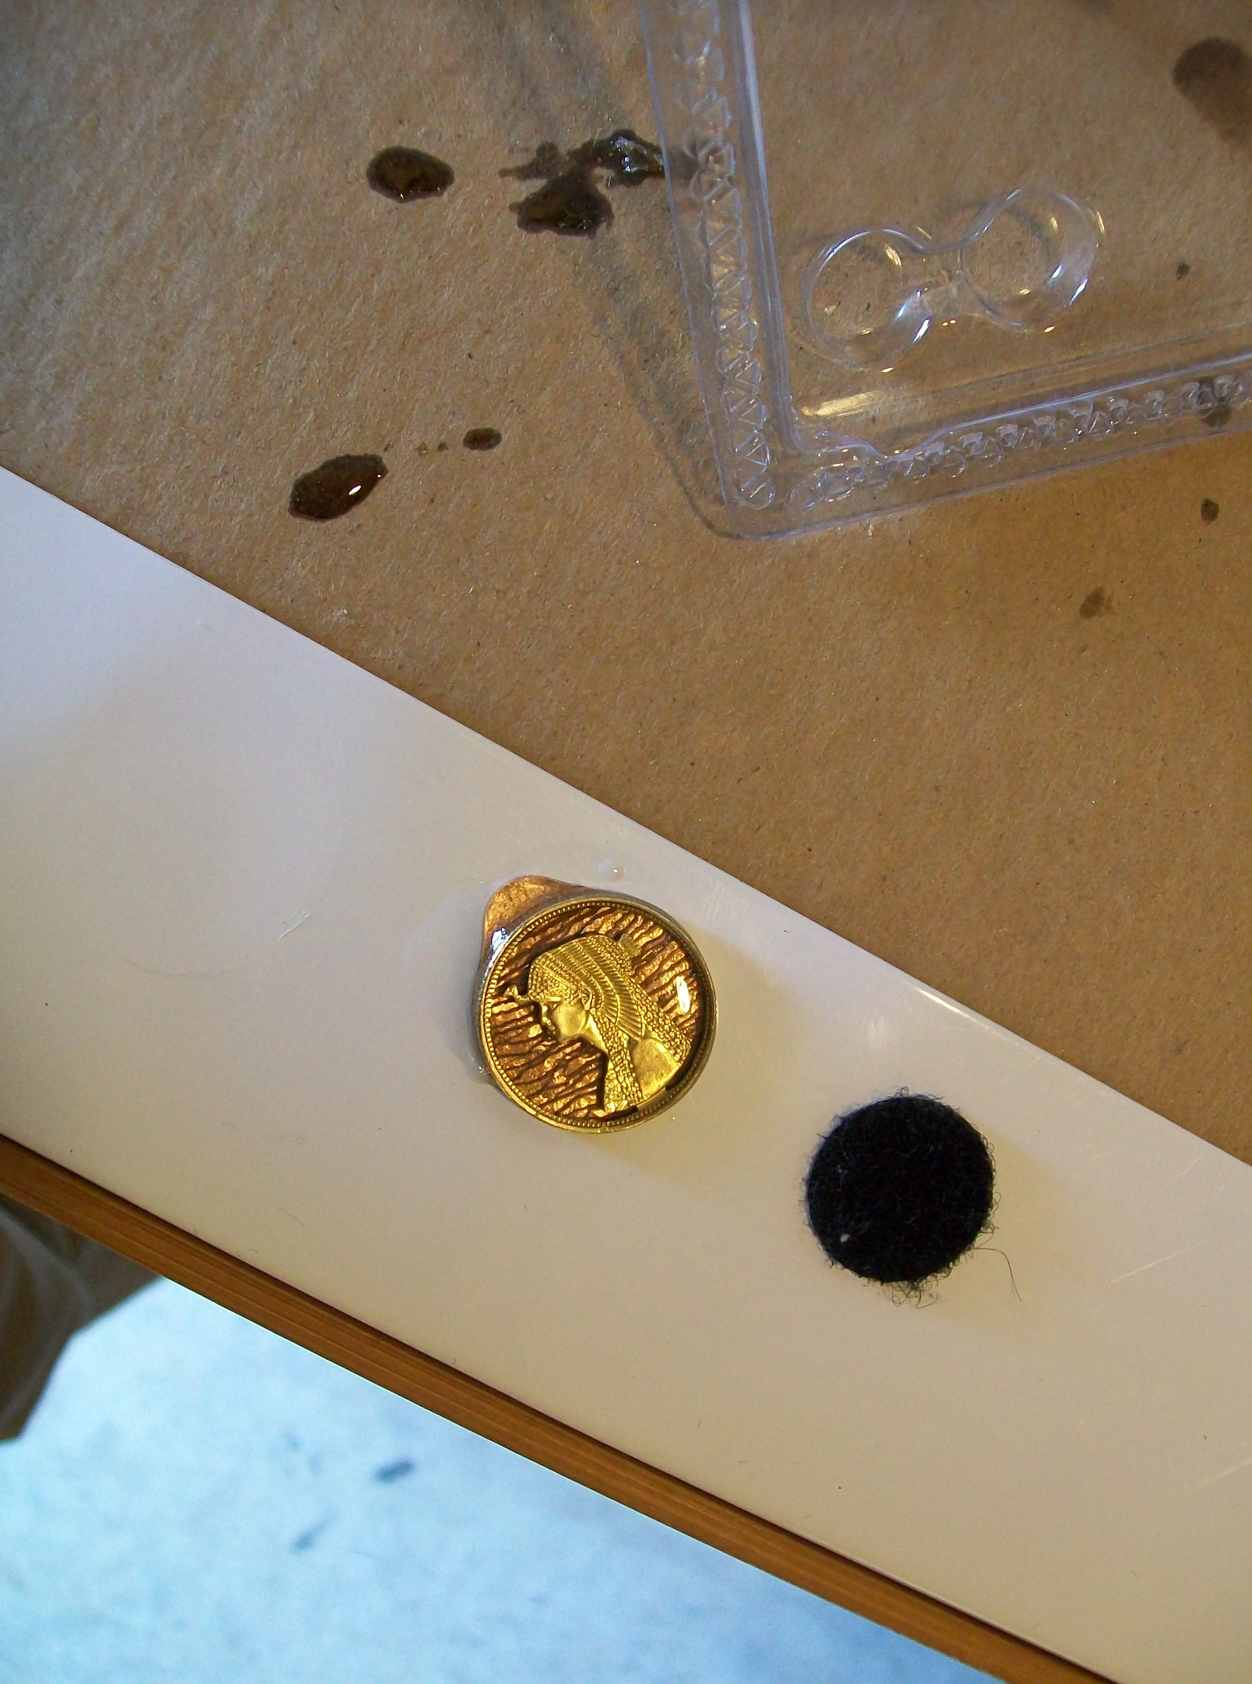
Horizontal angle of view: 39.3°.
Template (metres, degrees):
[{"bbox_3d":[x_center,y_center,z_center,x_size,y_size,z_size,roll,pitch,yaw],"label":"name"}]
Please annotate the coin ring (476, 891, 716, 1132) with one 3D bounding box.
[{"bbox_3d":[-0.003,0.017,0.182,0.025,0.004,0.027,0,93,-7],"label":"coin ring"}]

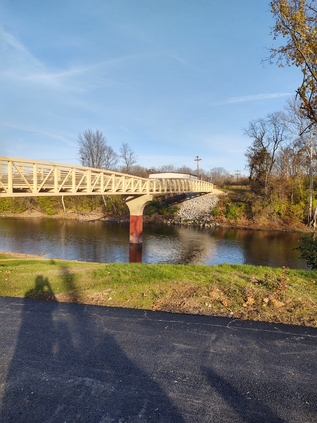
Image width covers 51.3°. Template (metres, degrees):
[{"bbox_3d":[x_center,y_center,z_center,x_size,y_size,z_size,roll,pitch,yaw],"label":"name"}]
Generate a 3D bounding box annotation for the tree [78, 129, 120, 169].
[{"bbox_3d":[-20.920,-18.660,115.000,13.500,20.500,12.500,0,4,-10],"label":"tree"}]

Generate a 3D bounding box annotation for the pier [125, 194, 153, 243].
[{"bbox_3d":[-2.550,1.010,42.500,3.500,6.400,1.350,2,4,22],"label":"pier"}]

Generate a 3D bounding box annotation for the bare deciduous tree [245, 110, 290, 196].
[{"bbox_3d":[24.230,-13.130,74.000,10.000,19.000,9.000,2,4,17],"label":"bare deciduous tree"}]

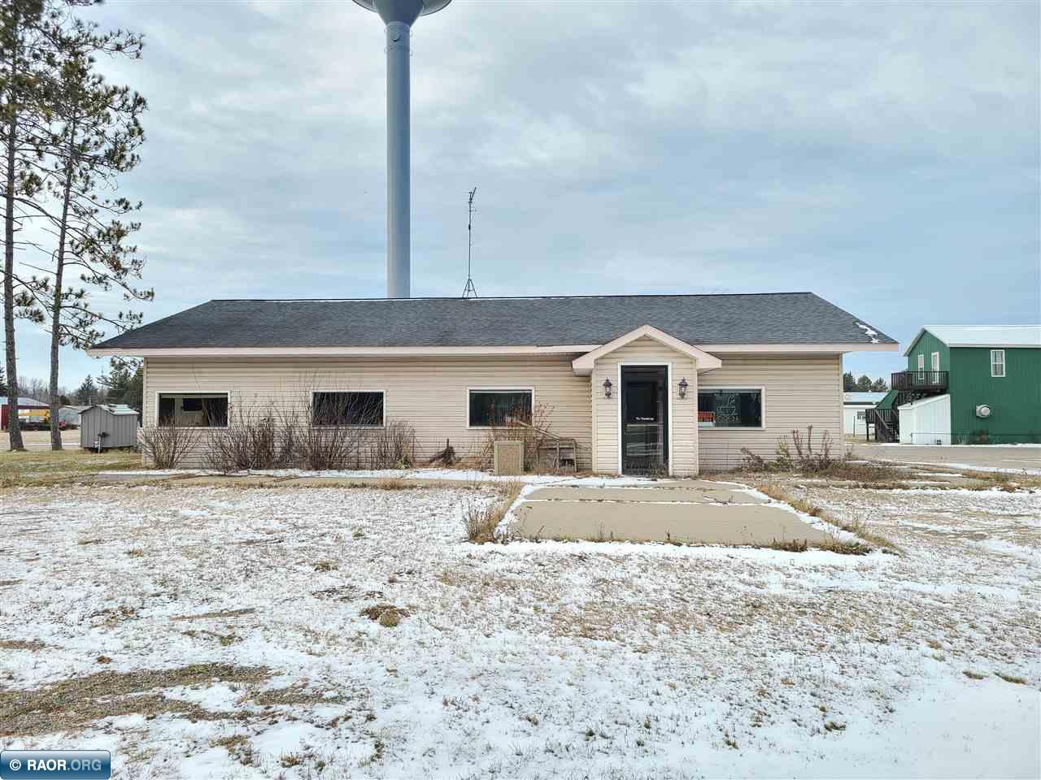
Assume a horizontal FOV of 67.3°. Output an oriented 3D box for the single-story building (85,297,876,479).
[{"bbox_3d":[-0.573,-0.475,22.465,18.076,4.727,13.923,0,-2,5],"label":"single-story building"}]

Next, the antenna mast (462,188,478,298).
[{"bbox_3d":[-1.514,-4.405,23.400,0.438,3.335,0.500,0,-2,5],"label":"antenna mast"}]

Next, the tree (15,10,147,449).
[{"bbox_3d":[-16.866,-6.163,30.000,4.993,16.850,4.681,0,-2,5],"label":"tree"}]

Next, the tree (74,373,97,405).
[{"bbox_3d":[-58.376,1.311,105.000,3.276,7.208,3.276,0,-2,5],"label":"tree"}]

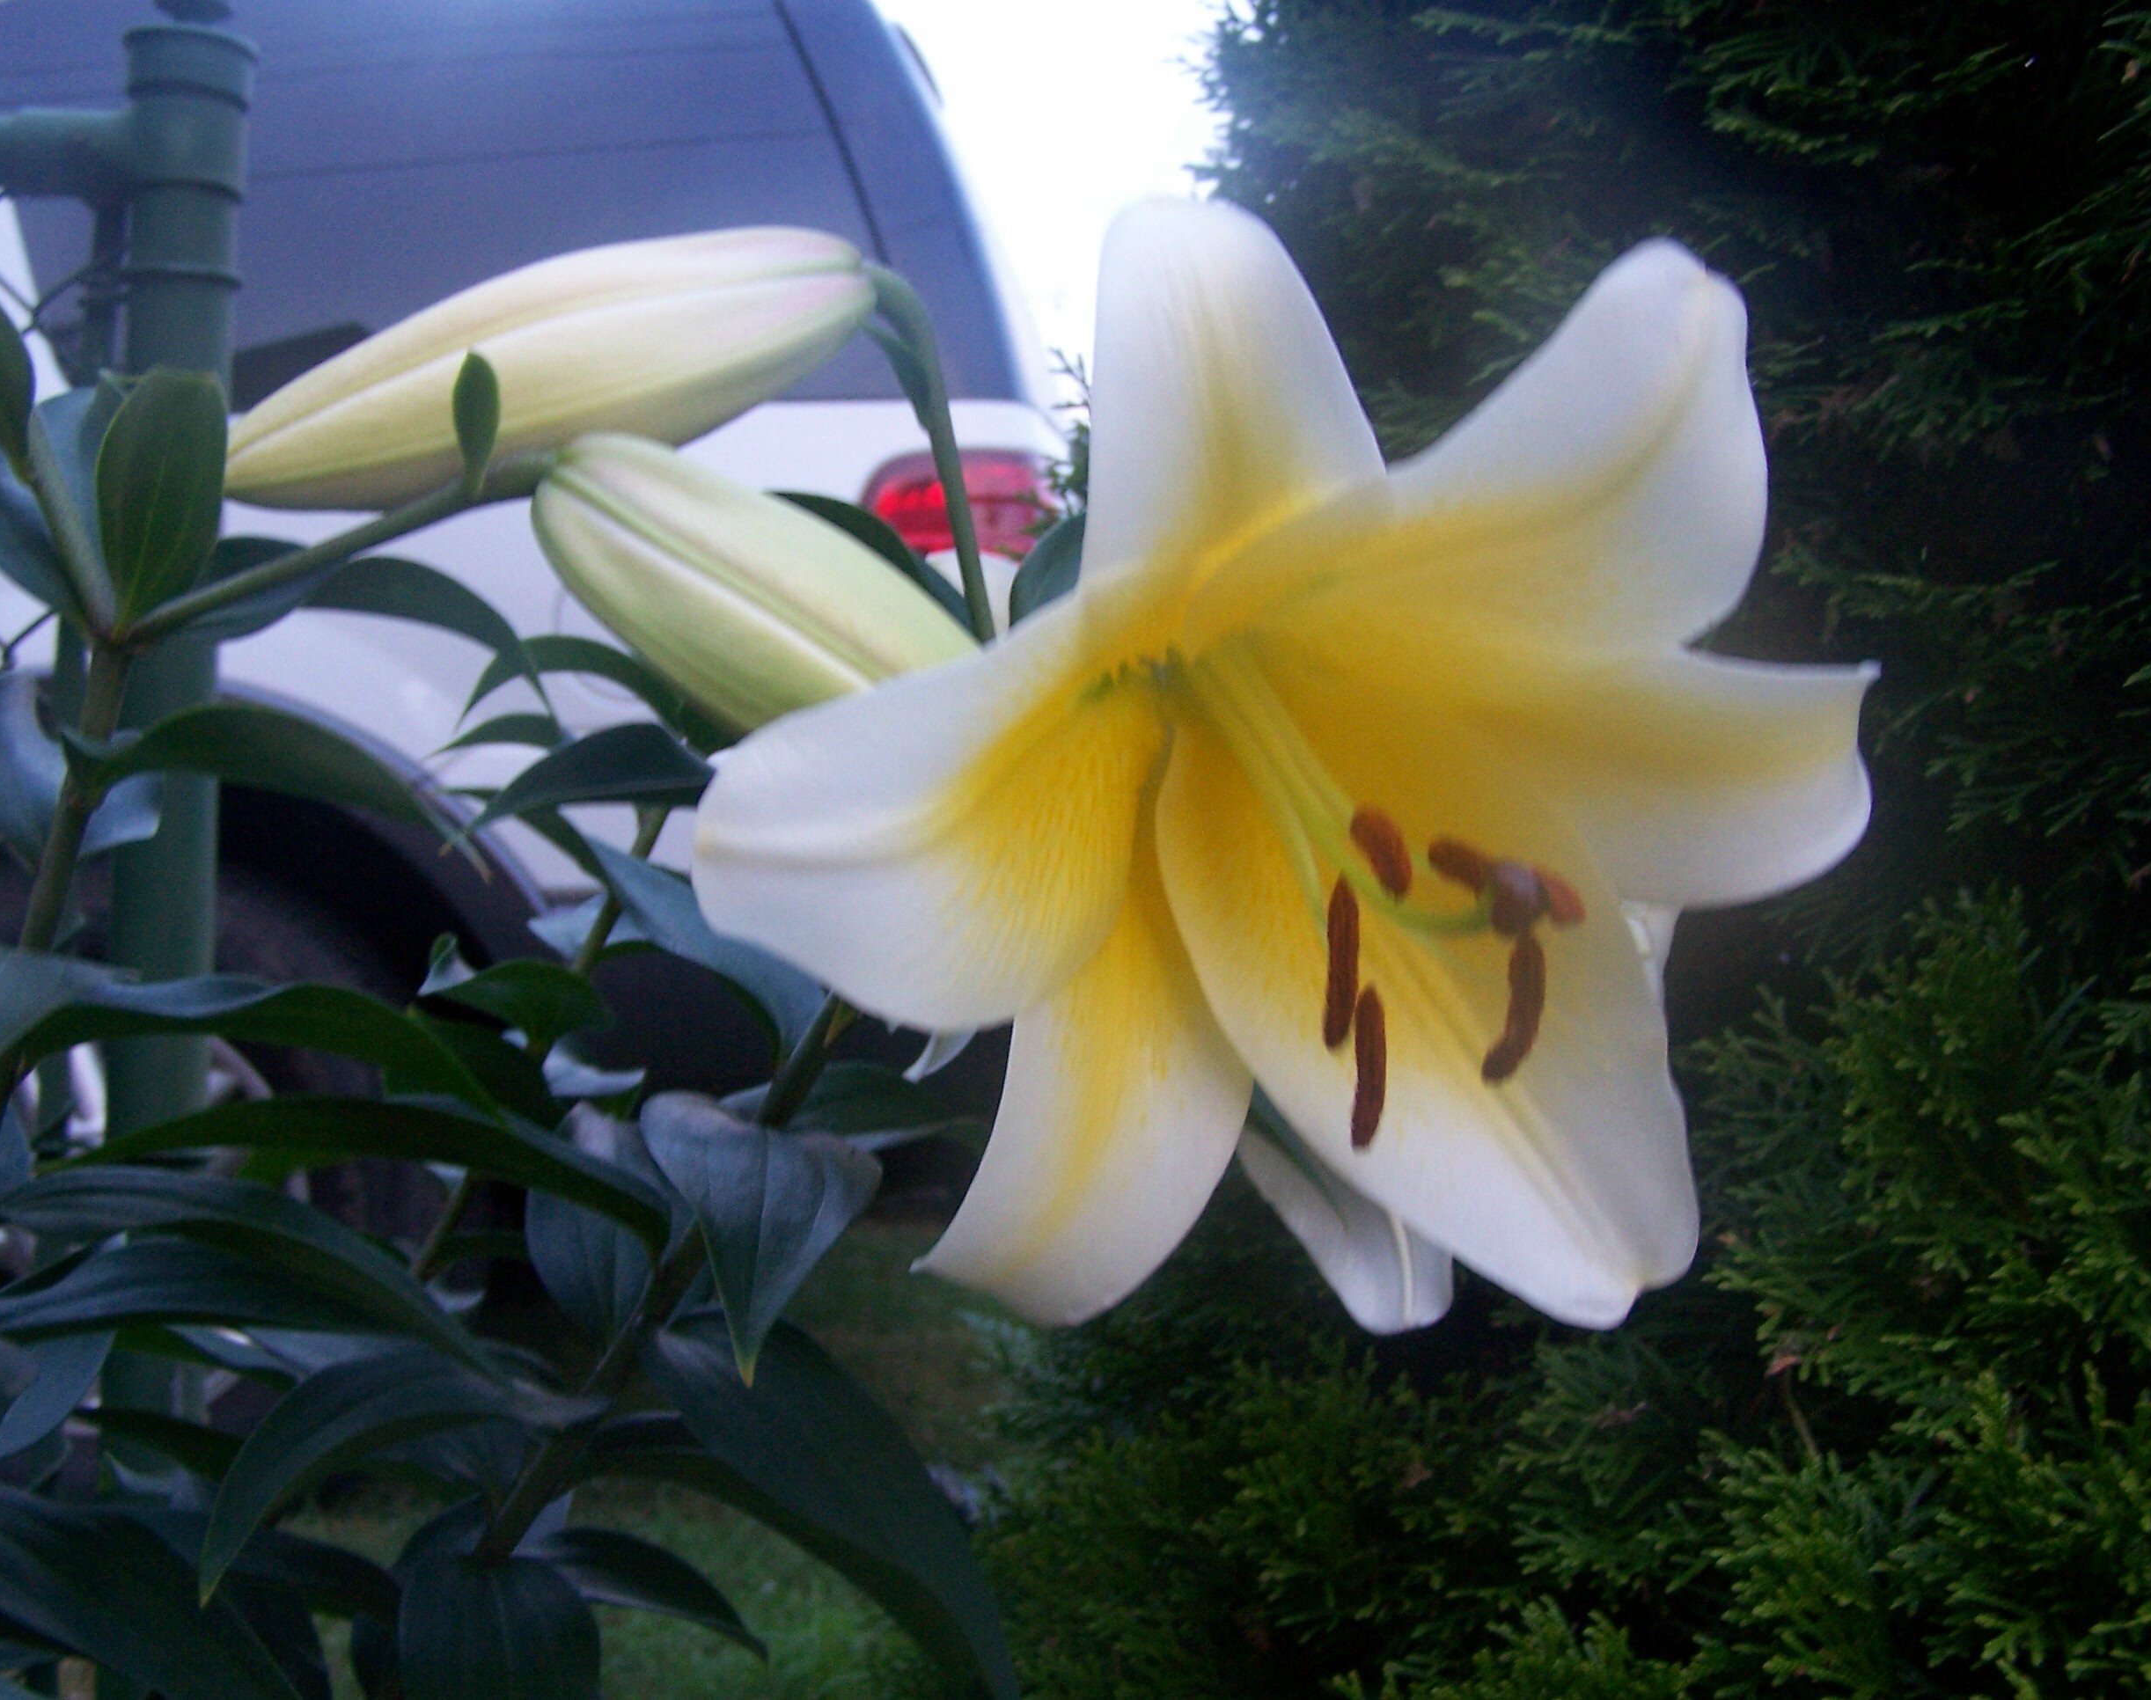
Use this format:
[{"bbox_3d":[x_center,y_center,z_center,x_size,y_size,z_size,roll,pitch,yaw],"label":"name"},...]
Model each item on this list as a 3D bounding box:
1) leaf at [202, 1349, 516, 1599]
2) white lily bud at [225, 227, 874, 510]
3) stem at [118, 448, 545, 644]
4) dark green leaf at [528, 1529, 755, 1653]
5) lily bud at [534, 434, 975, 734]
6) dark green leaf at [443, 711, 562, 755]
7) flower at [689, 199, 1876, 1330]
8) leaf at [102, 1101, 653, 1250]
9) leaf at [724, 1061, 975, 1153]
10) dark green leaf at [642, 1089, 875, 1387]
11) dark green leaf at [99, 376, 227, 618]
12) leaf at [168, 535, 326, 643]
[{"bbox_3d":[-0.129,0.113,0.475,0.062,0.042,0.034,-1,7,-41],"label":"leaf"},{"bbox_3d":[-0.106,-0.094,0.520,0.137,0.037,0.037,-17,0,0],"label":"white lily bud"},{"bbox_3d":[-0.134,-0.053,0.477,0.087,0.014,0.011,-21,0,3],"label":"stem"},{"bbox_3d":[-0.093,0.159,0.560,0.062,0.022,0.032,21,-6,-18],"label":"dark green leaf"},{"bbox_3d":[-0.051,-0.039,0.483,0.108,0.039,0.039,31,0,-9],"label":"lily bud"},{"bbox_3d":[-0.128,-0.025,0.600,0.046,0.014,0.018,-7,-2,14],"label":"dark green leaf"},{"bbox_3d":[0.028,-0.020,0.468,0.192,0.182,0.120,2,10,-19],"label":"flower"},{"bbox_3d":[-0.143,0.065,0.540,0.123,0.028,0.036,7,-1,-6],"label":"leaf"},{"bbox_3d":[-0.048,0.058,0.580,0.063,0.020,0.034,3,-1,-30],"label":"leaf"},{"bbox_3d":[-0.057,0.069,0.470,0.042,0.030,0.060,4,41,-4],"label":"dark green leaf"},{"bbox_3d":[-0.181,-0.070,0.520,0.026,0.052,0.030,8,5,-6],"label":"dark green leaf"},{"bbox_3d":[-0.157,-0.049,0.495,0.034,0.020,0.020,2,6,-24],"label":"leaf"}]

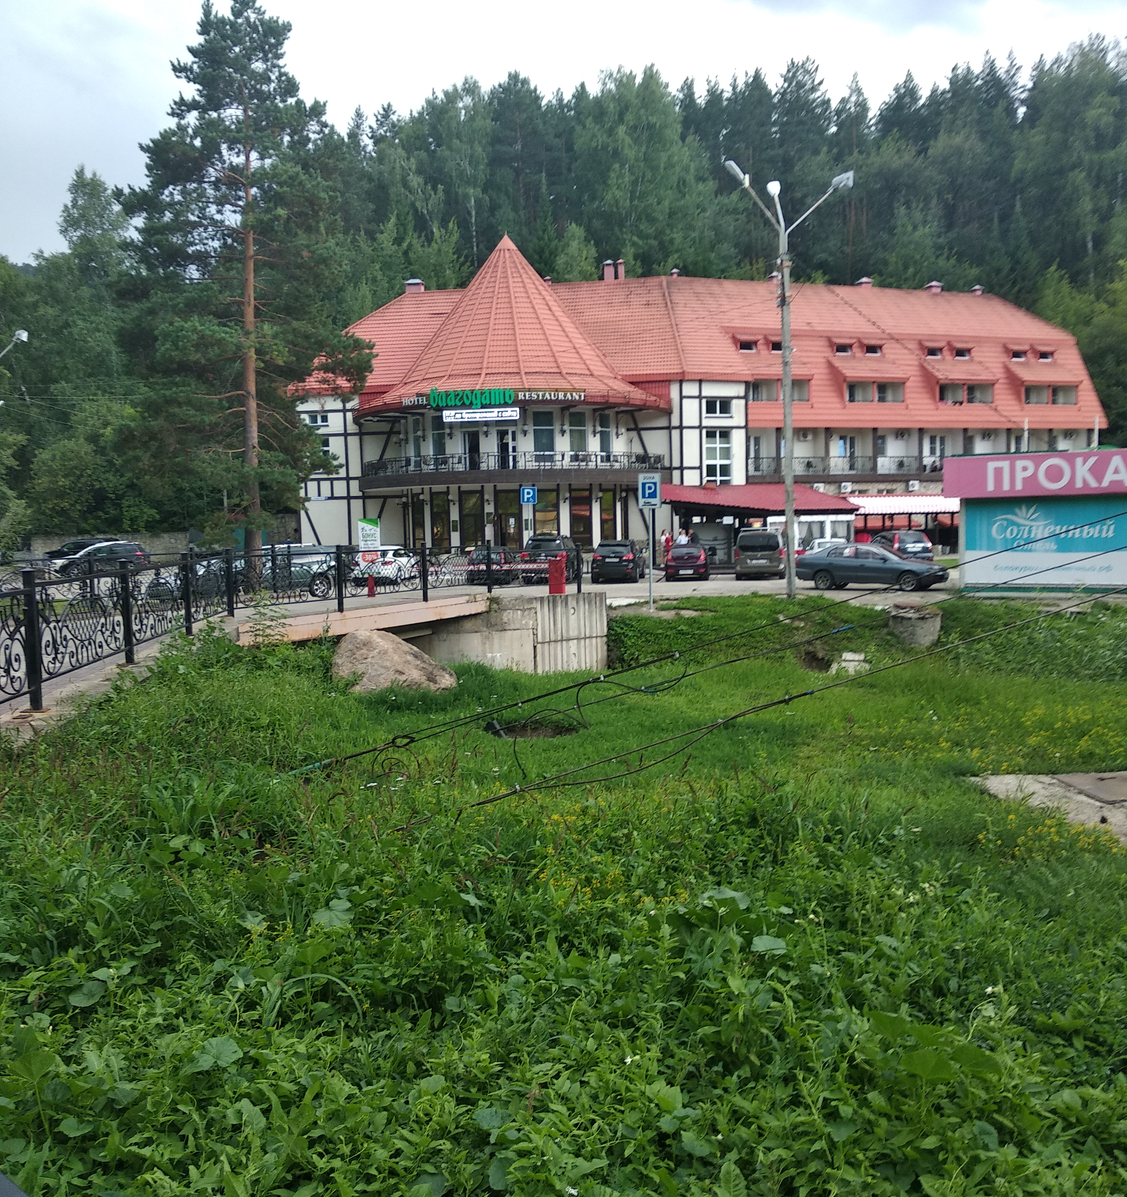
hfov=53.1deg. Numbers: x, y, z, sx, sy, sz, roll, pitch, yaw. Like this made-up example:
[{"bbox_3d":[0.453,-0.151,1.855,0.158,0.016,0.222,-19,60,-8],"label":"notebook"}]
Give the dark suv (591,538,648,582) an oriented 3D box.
[{"bbox_3d":[2.346,-1.544,46.548,1.890,1.740,4.680,-1,3,9],"label":"dark suv"}]

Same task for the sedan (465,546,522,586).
[{"bbox_3d":[-2.878,-1.410,46.952,1.730,1.600,4.200,-1,3,7],"label":"sedan"}]

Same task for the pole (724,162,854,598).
[{"bbox_3d":[6.268,-5.810,30.957,3.400,11.500,2.100,-1,3,0],"label":"pole"}]

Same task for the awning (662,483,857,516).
[{"bbox_3d":[8.885,-4.456,51.000,8.300,1.450,4.700,-2,3,-6],"label":"awning"}]

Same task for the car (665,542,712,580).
[{"bbox_3d":[5.081,-1.503,45.756,1.700,1.470,4.350,-1,3,9],"label":"car"}]

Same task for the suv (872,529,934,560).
[{"bbox_3d":[16.182,-2.366,53.750,1.820,1.680,4.500,-1,3,0],"label":"suv"}]

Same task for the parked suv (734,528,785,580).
[{"bbox_3d":[7.876,-1.784,45.141,1.920,1.980,4.950,-1,3,11],"label":"parked suv"}]

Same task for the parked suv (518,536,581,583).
[{"bbox_3d":[-0.527,-1.631,46.243,1.950,1.920,4.900,-1,3,8],"label":"parked suv"}]

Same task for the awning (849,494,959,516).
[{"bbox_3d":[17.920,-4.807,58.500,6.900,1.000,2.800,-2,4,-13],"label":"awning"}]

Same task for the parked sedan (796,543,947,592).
[{"bbox_3d":[9.223,-0.955,33.858,4.500,1.410,1.700,1,4,32],"label":"parked sedan"}]

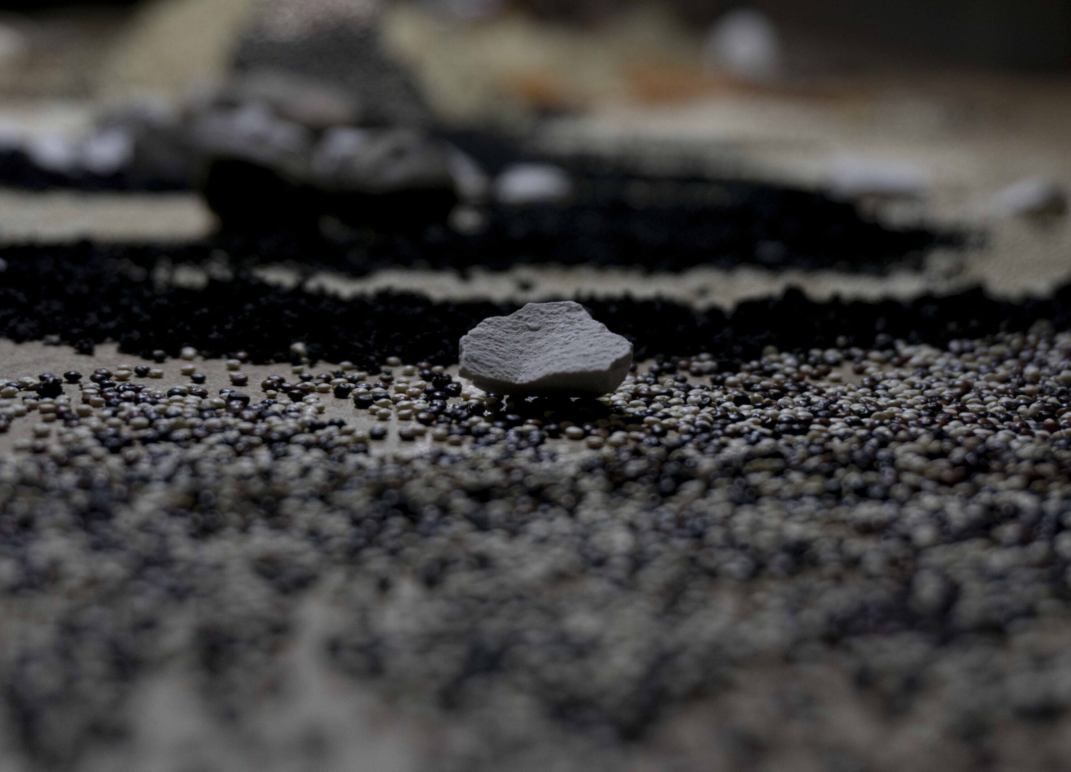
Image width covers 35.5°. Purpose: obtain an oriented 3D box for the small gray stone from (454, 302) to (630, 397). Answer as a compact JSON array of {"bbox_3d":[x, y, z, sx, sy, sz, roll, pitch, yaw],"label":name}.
[{"bbox_3d":[0.001,-0.005,0.210,0.021,0.011,0.015,0,15,0],"label":"small gray stone"}]

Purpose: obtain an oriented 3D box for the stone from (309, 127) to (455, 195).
[{"bbox_3d":[-0.034,-0.050,0.372,0.031,0.015,0.024,0,15,0],"label":"stone"}]

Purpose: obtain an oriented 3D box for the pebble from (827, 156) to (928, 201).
[{"bbox_3d":[0.077,-0.047,0.375,0.022,0.009,0.017,0,15,0],"label":"pebble"}]

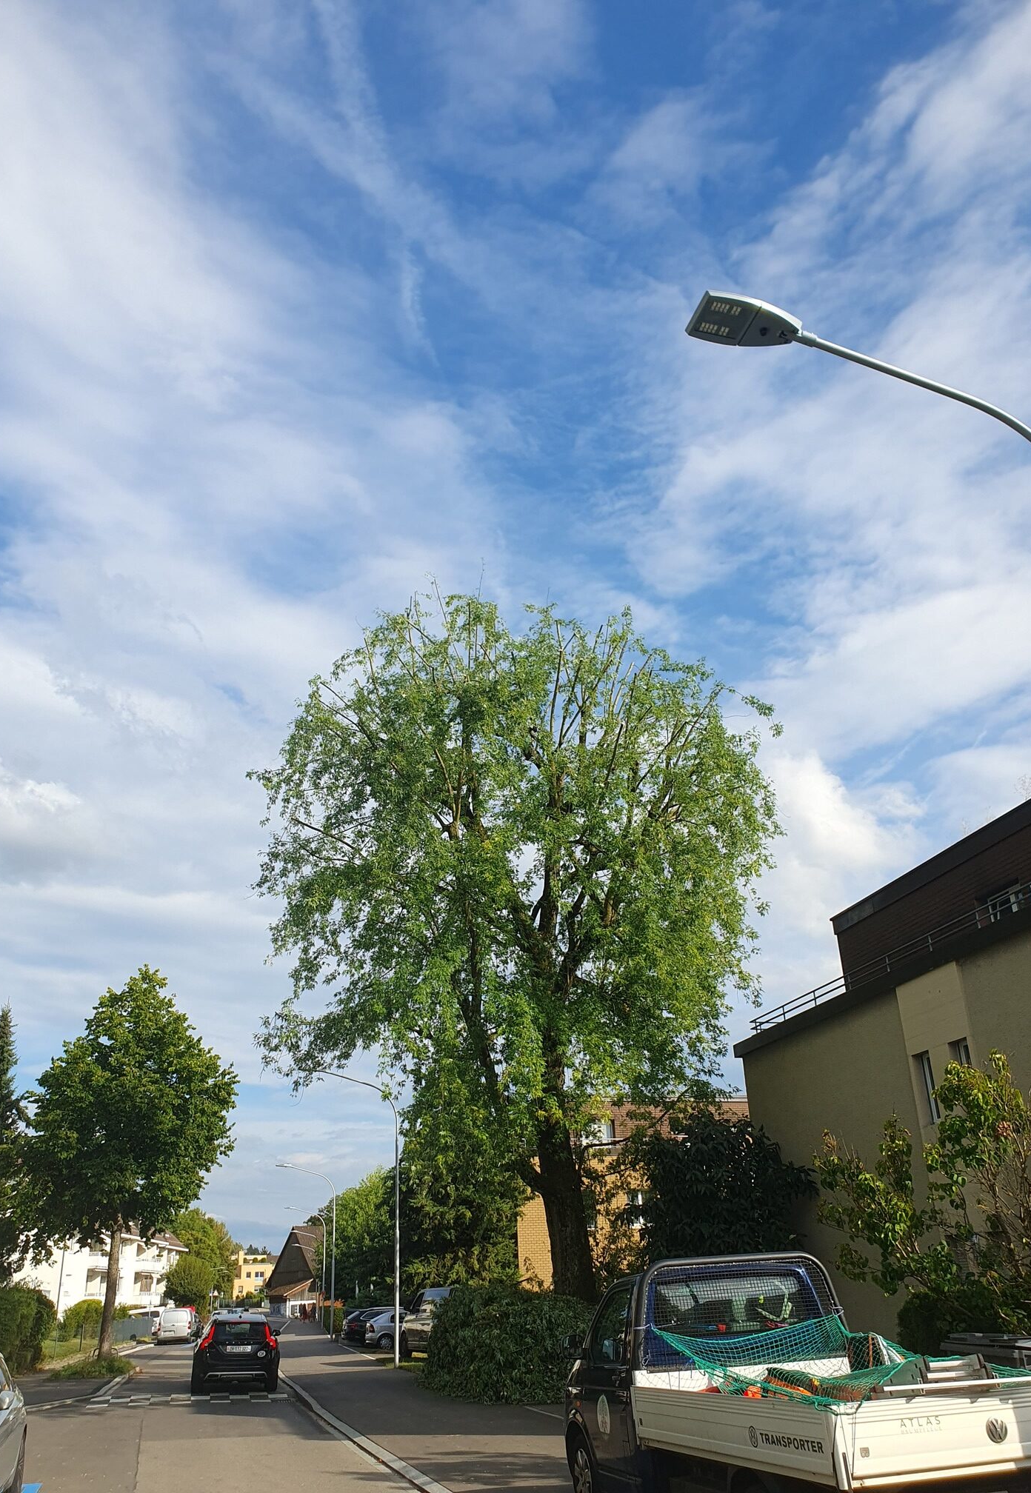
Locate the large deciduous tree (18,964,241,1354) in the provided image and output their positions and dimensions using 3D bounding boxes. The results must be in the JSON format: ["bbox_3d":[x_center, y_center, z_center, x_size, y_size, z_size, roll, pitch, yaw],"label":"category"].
[{"bbox_3d":[-13.641,14.386,39.606,7.127,13.400,7.127,4,-27,-12],"label":"large deciduous tree"}]

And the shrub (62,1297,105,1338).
[{"bbox_3d":[-22.662,30.210,58.939,2.275,2.242,2.275,4,-27,-12],"label":"shrub"}]

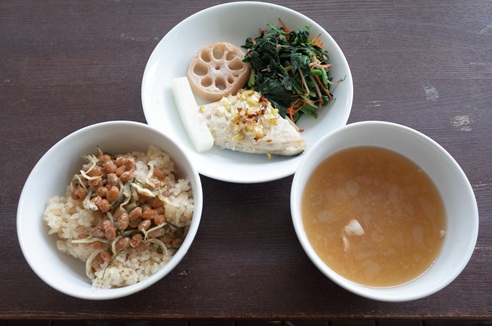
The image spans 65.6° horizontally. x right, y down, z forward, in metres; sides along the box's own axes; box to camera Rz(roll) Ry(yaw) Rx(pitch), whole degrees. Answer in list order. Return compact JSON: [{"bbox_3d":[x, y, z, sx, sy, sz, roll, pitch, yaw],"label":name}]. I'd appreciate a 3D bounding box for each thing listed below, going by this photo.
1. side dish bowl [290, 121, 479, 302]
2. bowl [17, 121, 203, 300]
[{"bbox_3d":[0.107,0.043,0.329,0.145,0.066,0.145,0,68,0],"label":"side dish bowl"},{"bbox_3d":[-0.106,0.043,0.331,0.145,0.066,0.145,0,68,0],"label":"bowl"}]

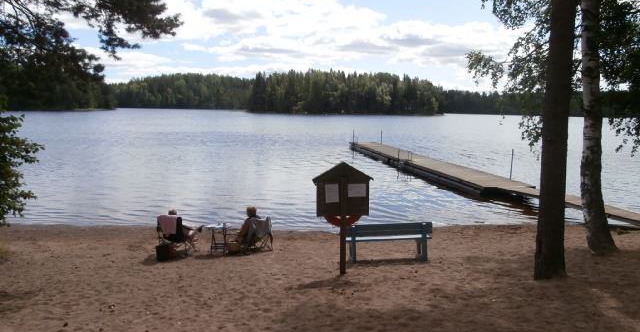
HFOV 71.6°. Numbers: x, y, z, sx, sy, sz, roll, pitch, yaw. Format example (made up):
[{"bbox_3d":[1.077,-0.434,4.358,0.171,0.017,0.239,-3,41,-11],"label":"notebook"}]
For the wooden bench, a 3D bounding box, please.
[{"bbox_3d":[1.328,1.444,8.699,1.620,0.750,0.500,0,7,-7],"label":"wooden bench"}]

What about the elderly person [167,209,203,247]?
[{"bbox_3d":[-2.821,1.319,9.195,0.540,0.920,0.850,5,9,32],"label":"elderly person"}]

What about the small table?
[{"bbox_3d":[-2.131,1.496,9.174,0.460,0.640,0.420,1,7,0],"label":"small table"}]

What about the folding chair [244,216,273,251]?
[{"bbox_3d":[-1.311,1.453,9.525,0.660,0.760,0.570,-5,9,-40],"label":"folding chair"}]

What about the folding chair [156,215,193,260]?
[{"bbox_3d":[-2.969,1.395,9.113,0.680,0.820,0.580,5,8,28],"label":"folding chair"}]

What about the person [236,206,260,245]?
[{"bbox_3d":[-1.530,1.325,9.468,0.520,0.970,0.780,-5,9,-40],"label":"person"}]

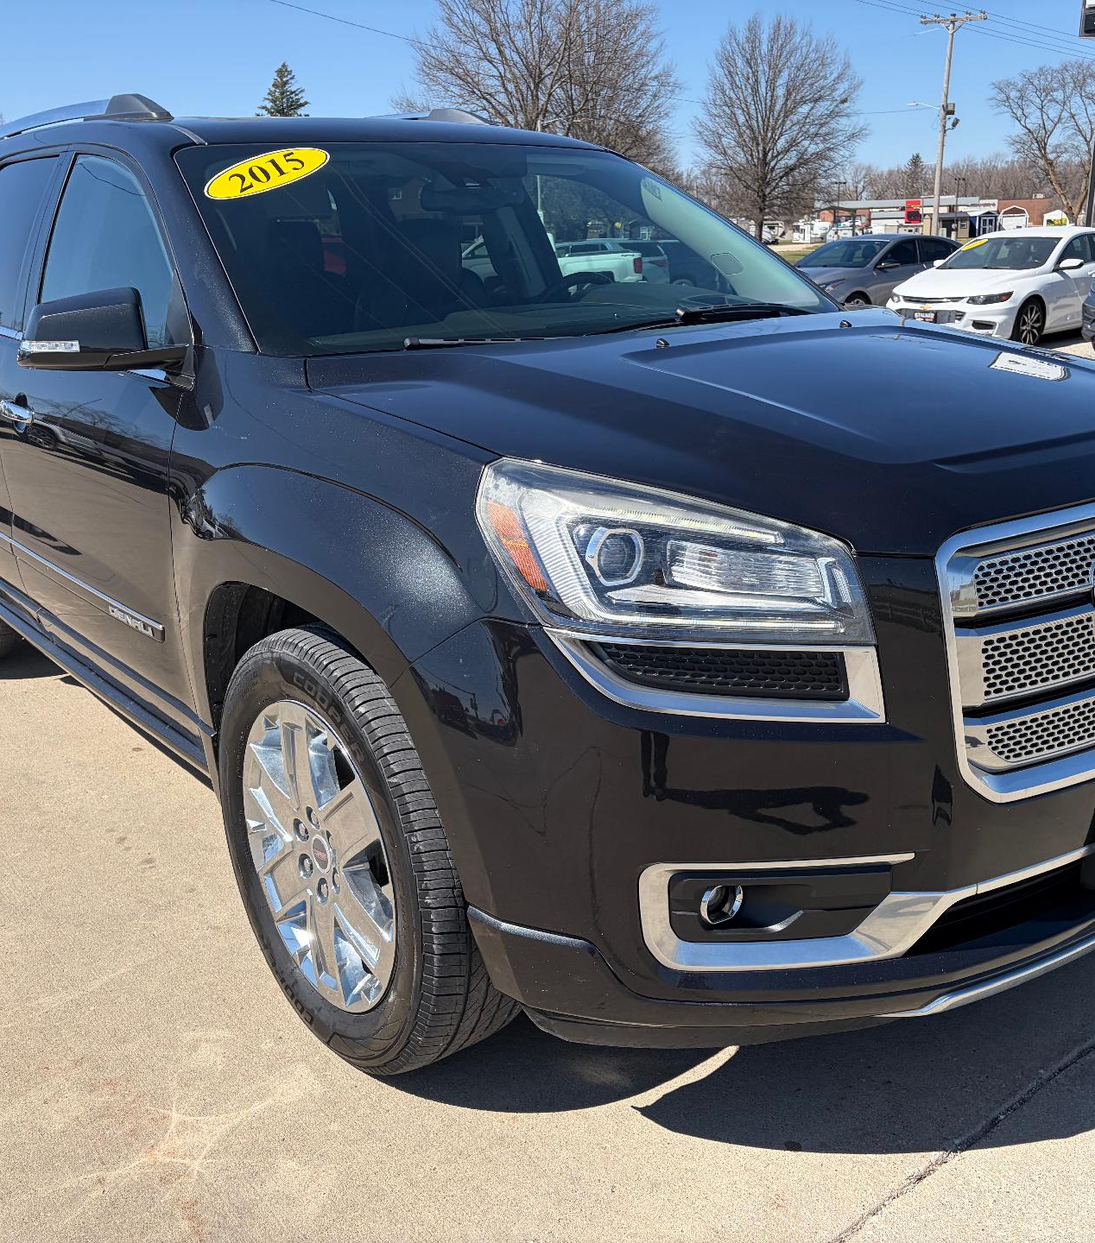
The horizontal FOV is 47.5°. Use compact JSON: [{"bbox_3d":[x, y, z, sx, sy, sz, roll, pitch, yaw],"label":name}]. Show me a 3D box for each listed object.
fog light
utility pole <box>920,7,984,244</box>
[{"bbox_3d":[0.233,0.391,1.721,0.070,0.070,0.045,-14,20,-36],"label":"fog light"},{"bbox_3d":[15.131,-18.208,47.538,2.500,9.128,0.500,3,17,17],"label":"utility pole"}]

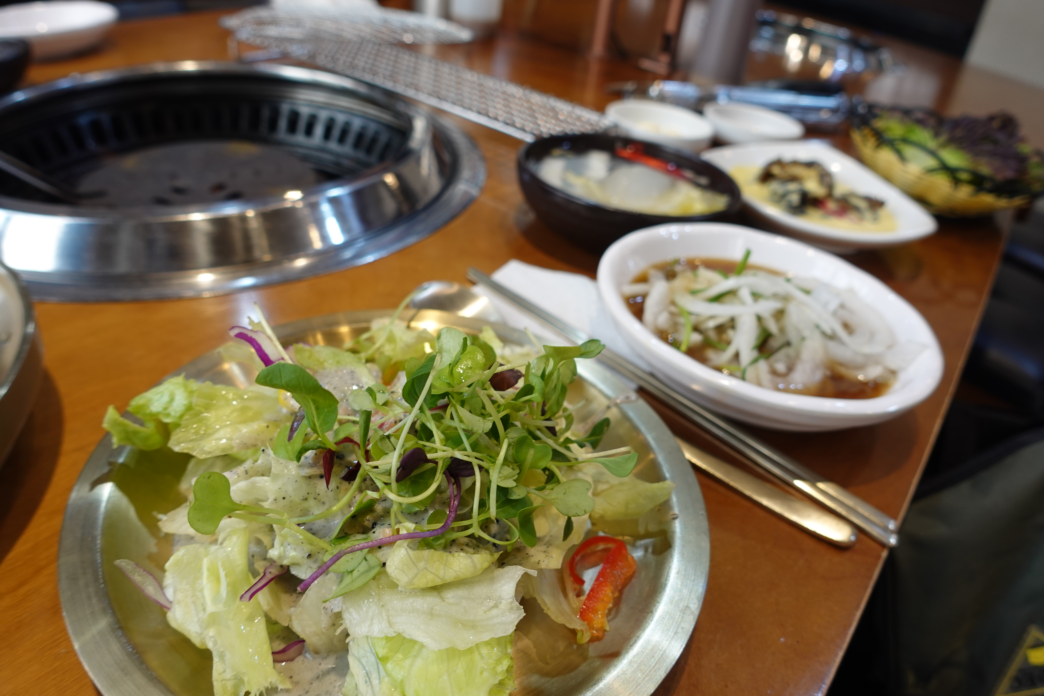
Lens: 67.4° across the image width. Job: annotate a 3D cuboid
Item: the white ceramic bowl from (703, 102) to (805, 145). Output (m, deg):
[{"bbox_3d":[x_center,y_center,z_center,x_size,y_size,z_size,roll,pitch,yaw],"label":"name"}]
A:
[{"bbox_3d":[0.172,-0.161,0.591,0.077,0.026,0.077,9,36,0],"label":"white ceramic bowl"}]

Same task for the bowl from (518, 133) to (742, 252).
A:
[{"bbox_3d":[0.057,-0.083,0.445,0.122,0.041,0.118,6,36,-4],"label":"bowl"}]

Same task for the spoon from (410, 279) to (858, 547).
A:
[{"bbox_3d":[0.036,0.018,0.321,0.210,0.018,0.042,30,41,27],"label":"spoon"}]

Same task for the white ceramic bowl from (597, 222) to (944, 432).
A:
[{"bbox_3d":[0.105,-0.007,0.353,0.143,0.037,0.151,-17,43,-32],"label":"white ceramic bowl"}]

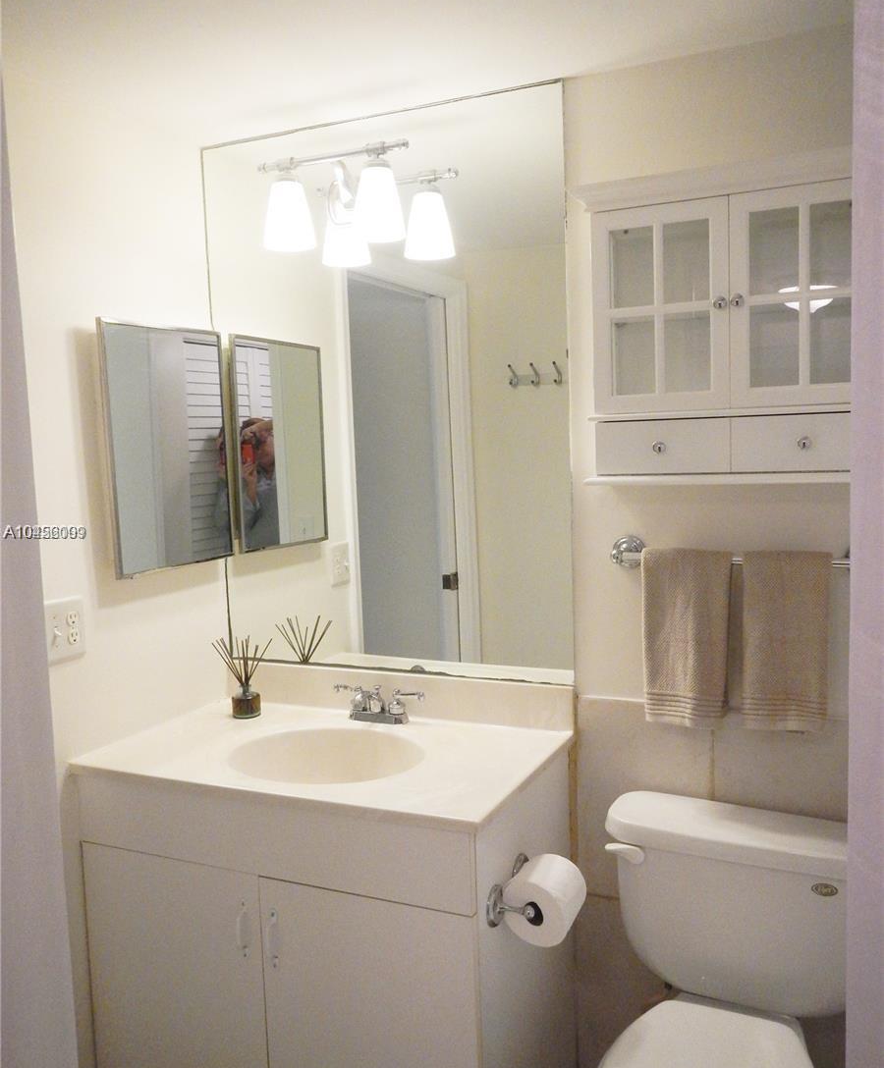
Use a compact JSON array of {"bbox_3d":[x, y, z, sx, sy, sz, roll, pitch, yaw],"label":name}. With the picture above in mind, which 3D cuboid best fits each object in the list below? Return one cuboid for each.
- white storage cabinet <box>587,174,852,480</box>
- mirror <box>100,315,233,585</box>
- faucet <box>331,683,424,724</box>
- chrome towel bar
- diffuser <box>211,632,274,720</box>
[{"bbox_3d":[0.557,-0.386,1.819,0.567,0.576,0.178,1,6,24],"label":"white storage cabinet"},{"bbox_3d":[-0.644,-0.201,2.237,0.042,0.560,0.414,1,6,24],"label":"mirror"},{"bbox_3d":[-0.159,0.402,2.220,0.238,0.081,0.109,1,6,24],"label":"faucet"},{"bbox_3d":[0.593,0.046,1.903,0.520,0.067,0.081,1,6,24],"label":"chrome towel bar"},{"bbox_3d":[-0.481,0.343,2.325,0.148,0.200,0.148,-2,5,0],"label":"diffuser"}]

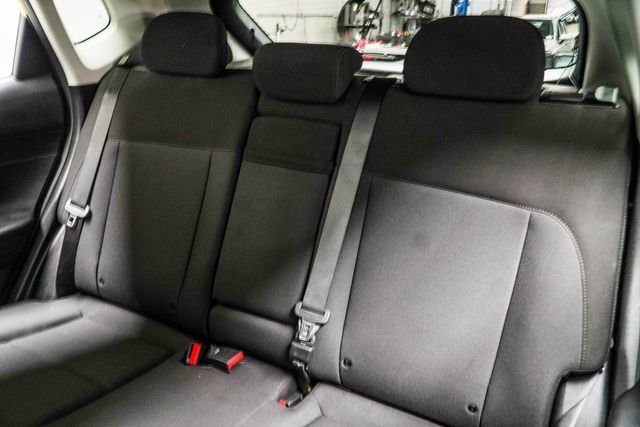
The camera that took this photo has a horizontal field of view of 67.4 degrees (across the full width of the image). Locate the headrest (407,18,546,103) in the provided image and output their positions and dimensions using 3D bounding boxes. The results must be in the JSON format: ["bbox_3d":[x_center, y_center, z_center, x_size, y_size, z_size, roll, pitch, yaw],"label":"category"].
[{"bbox_3d":[0.303,-0.307,0.945,0.262,0.158,0.110,11,14,24],"label":"headrest"}]

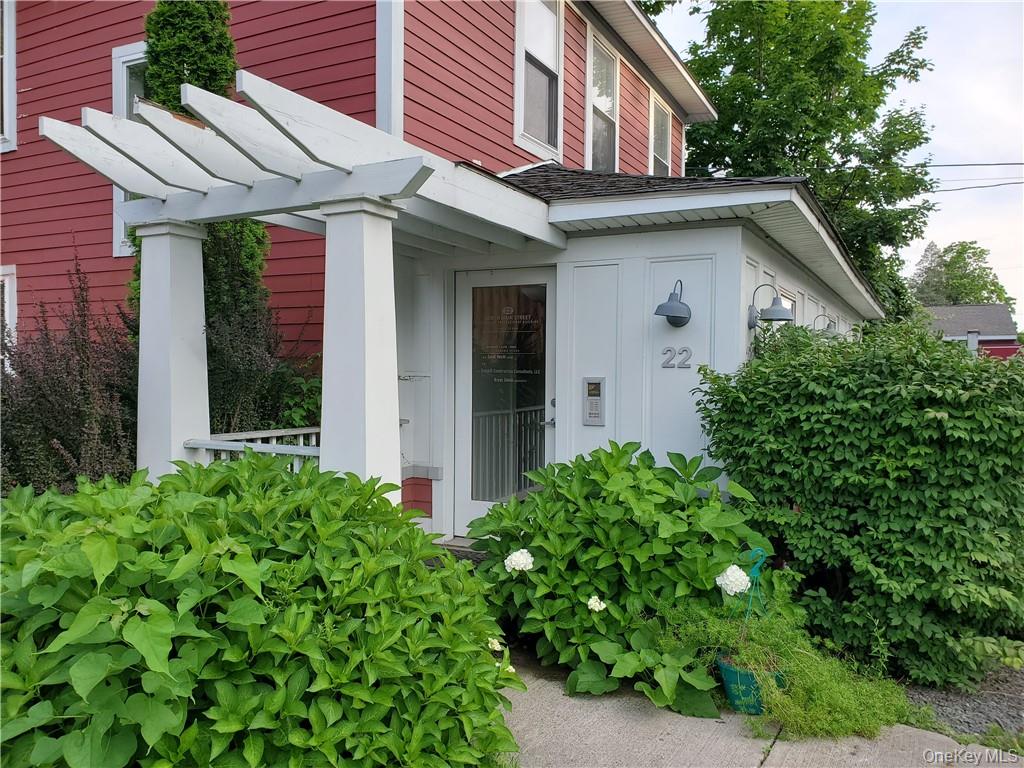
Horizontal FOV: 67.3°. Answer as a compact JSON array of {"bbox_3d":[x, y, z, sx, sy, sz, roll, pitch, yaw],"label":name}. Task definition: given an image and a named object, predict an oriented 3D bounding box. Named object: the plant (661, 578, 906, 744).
[{"bbox_3d":[1.210,1.197,3.450,1.030,0.530,0.680,1,2,0],"label":"plant"}]

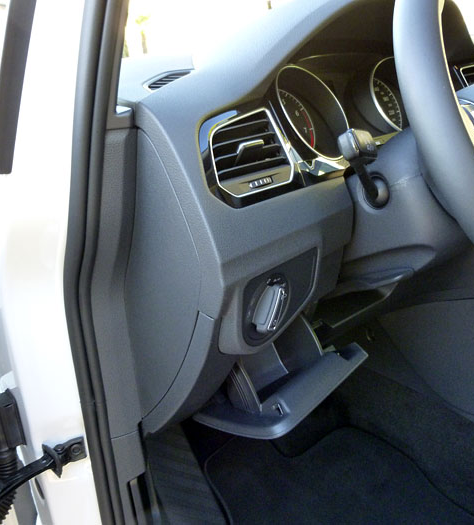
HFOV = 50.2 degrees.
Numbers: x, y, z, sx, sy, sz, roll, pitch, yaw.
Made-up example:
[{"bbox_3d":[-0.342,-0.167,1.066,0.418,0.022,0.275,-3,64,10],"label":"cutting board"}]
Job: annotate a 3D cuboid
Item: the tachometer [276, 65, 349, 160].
[{"bbox_3d":[0.075,-0.157,0.556,0.113,0.113,0.038,-25,0,-43],"label":"tachometer"}]

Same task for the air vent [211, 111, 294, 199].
[{"bbox_3d":[0.011,-0.103,0.478,0.097,0.077,0.020,-20,6,-35],"label":"air vent"}]

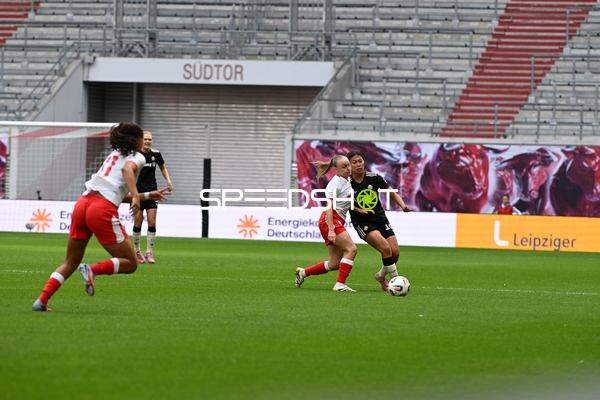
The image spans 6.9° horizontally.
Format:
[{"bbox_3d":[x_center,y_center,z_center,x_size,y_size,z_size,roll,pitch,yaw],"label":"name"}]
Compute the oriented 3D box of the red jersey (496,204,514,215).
[{"bbox_3d":[4.788,0.361,116.500,0.420,0.500,0.250,2,0,10],"label":"red jersey"}]

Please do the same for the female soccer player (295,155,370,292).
[{"bbox_3d":[0.368,0.260,54.900,0.850,1.500,0.520,2,0,33],"label":"female soccer player"}]

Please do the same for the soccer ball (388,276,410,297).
[{"bbox_3d":[1.031,0.898,51.900,0.220,0.220,0.220,2,0,0],"label":"soccer ball"}]

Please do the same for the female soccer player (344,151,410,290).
[{"bbox_3d":[0.874,0.232,55.300,0.740,1.570,0.600,2,0,-12],"label":"female soccer player"}]

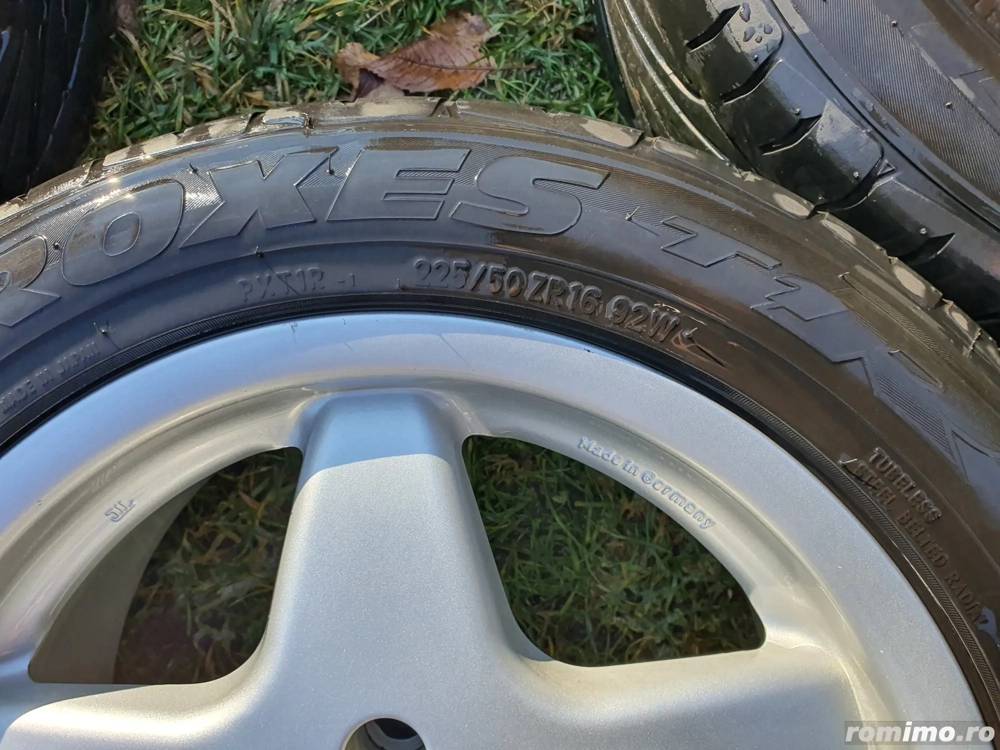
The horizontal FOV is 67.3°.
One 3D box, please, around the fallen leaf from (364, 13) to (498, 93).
[{"bbox_3d":[-0.040,-0.193,0.454,0.084,0.020,0.050,-10,91,3],"label":"fallen leaf"}]

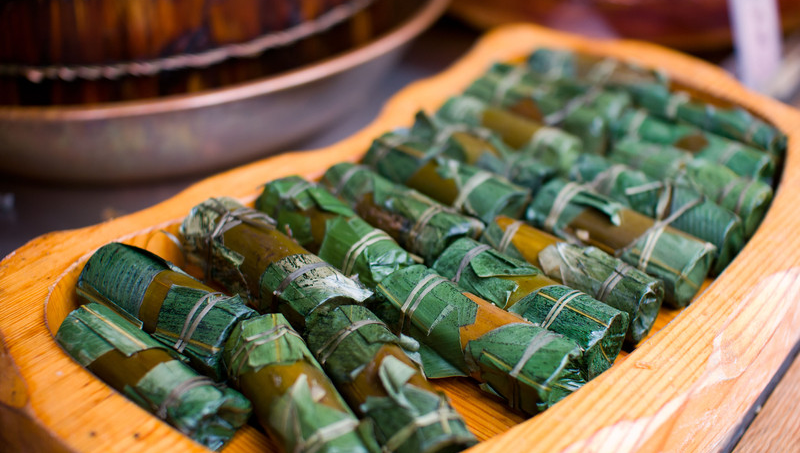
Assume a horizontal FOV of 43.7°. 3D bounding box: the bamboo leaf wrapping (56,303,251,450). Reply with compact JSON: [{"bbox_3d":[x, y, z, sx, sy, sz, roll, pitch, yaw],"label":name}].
[{"bbox_3d":[-0.163,0.100,0.647,0.140,0.048,0.048,24,38,34],"label":"bamboo leaf wrapping"}]

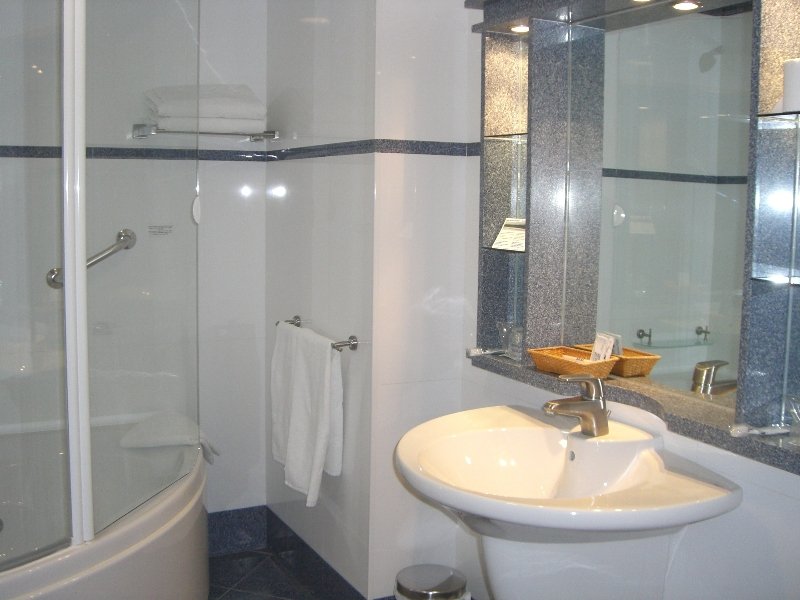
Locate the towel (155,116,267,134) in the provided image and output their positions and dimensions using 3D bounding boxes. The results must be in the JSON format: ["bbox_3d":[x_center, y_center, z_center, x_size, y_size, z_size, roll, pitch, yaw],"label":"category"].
[{"bbox_3d":[-0.681,-0.602,3.064,0.371,0.049,0.202,-3,7,-28],"label":"towel"}]

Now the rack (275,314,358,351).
[{"bbox_3d":[-0.275,0.107,2.826,0.079,0.044,0.559,-3,7,-28],"label":"rack"}]

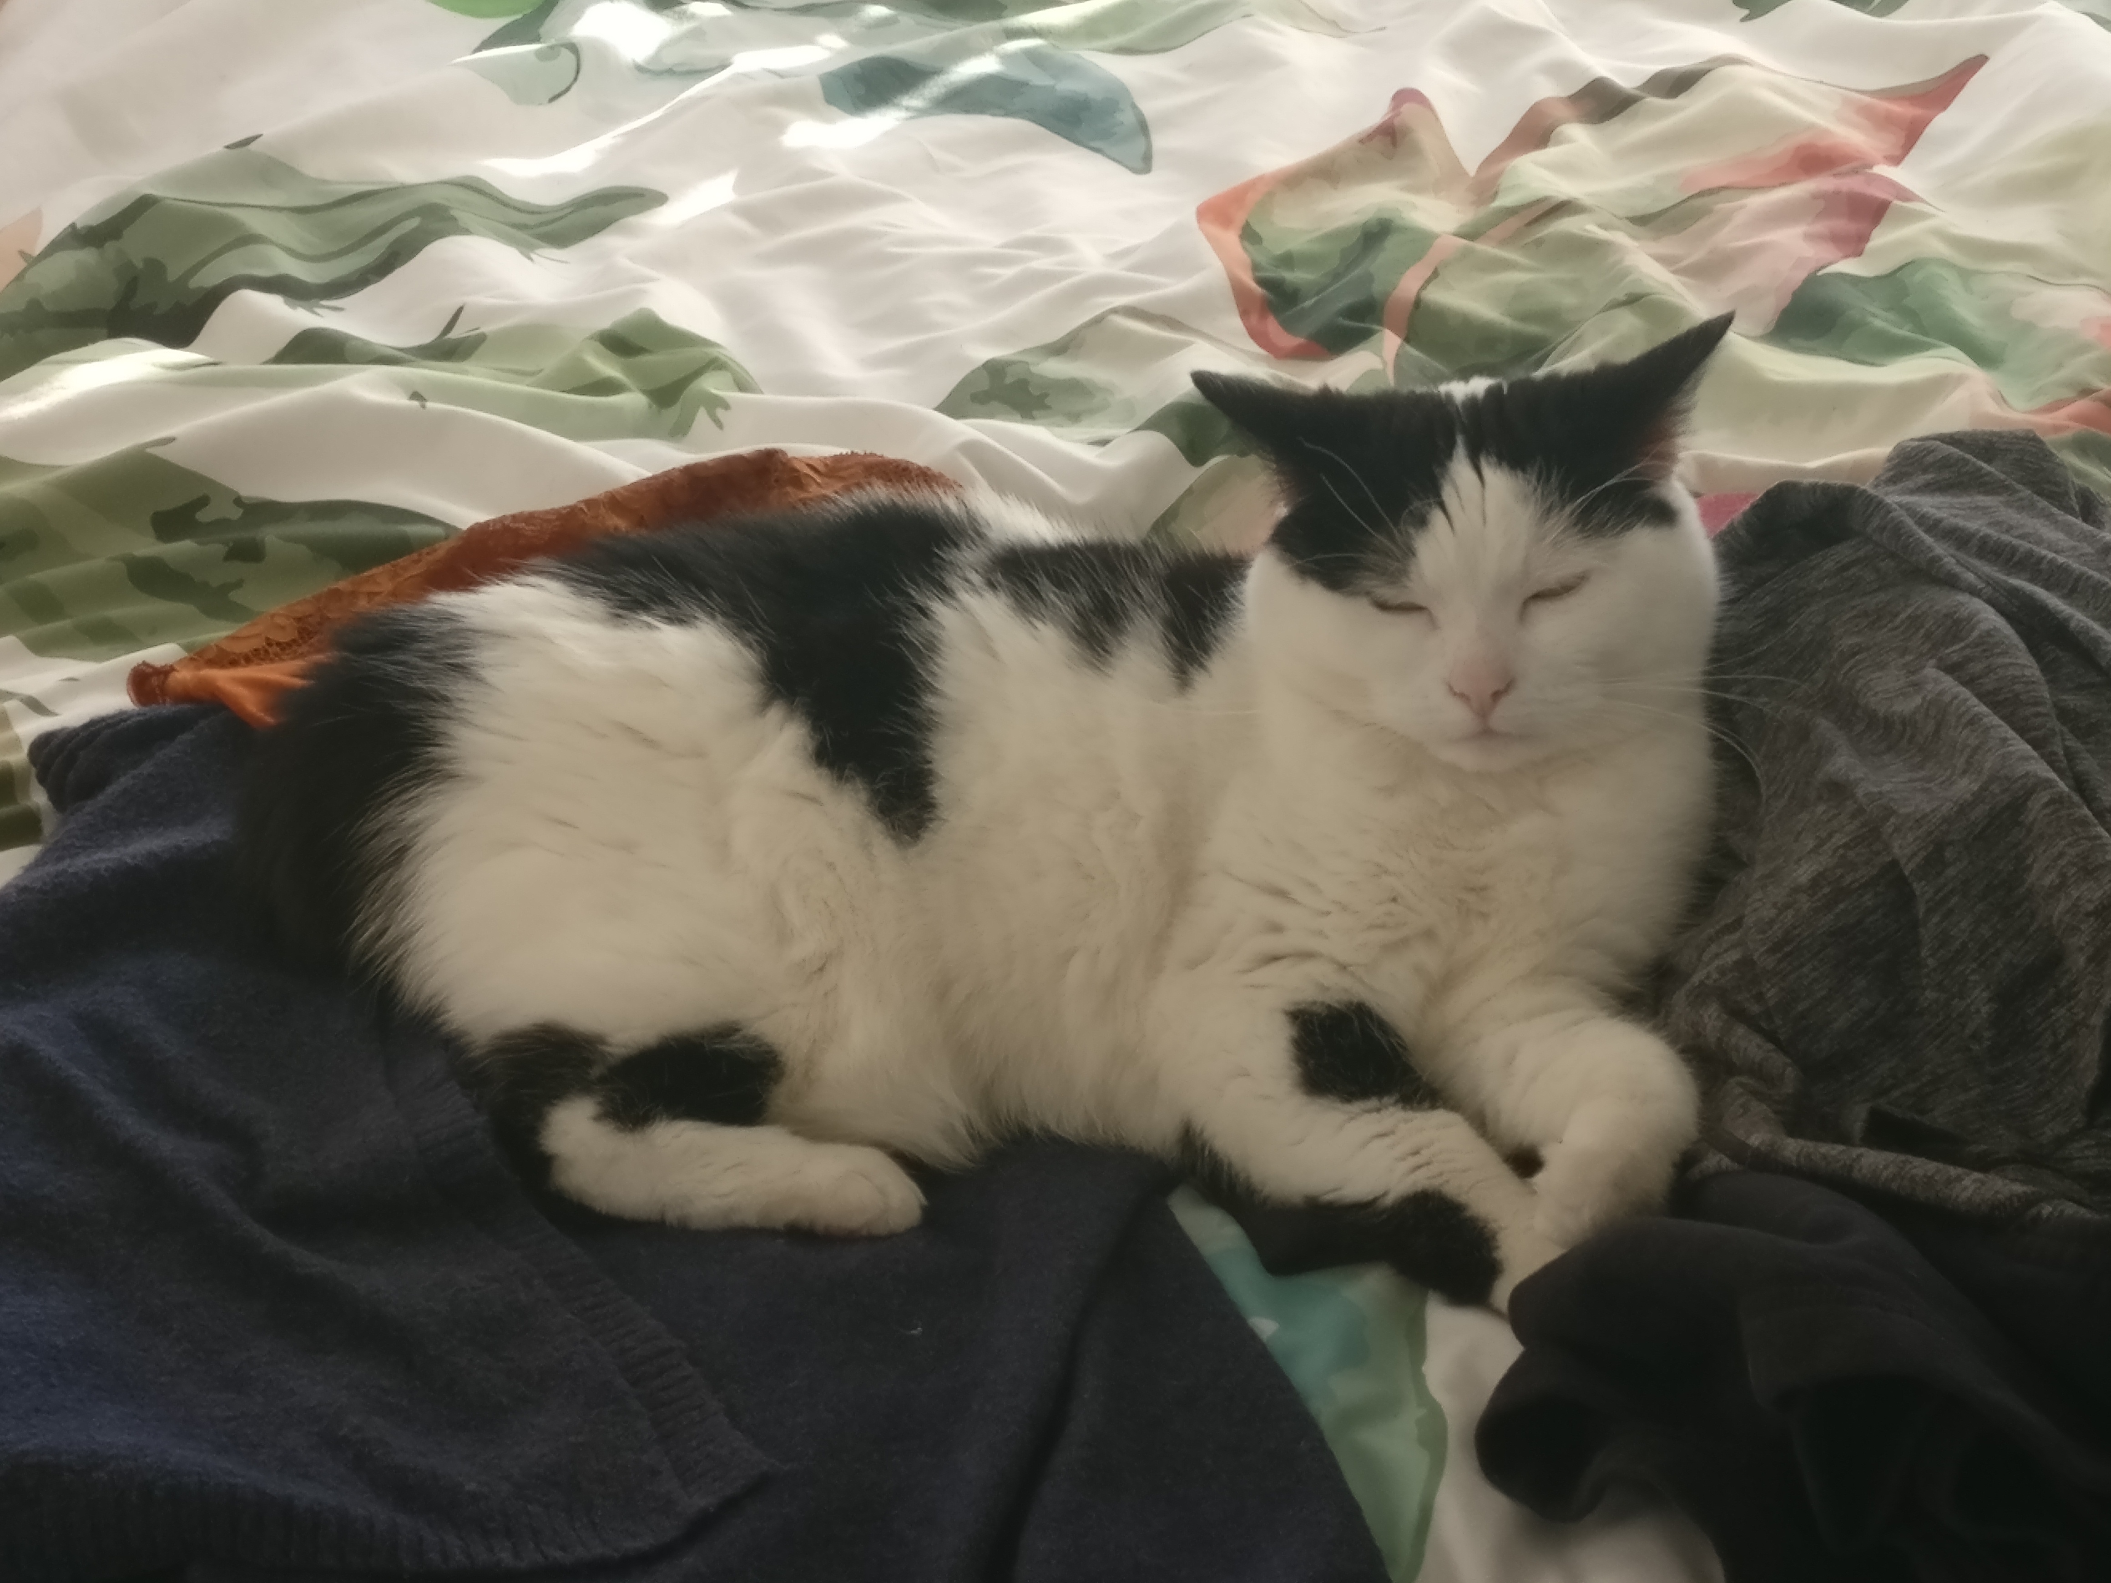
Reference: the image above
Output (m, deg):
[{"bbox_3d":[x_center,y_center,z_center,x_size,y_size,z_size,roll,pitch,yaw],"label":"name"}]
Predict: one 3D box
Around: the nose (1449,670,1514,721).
[{"bbox_3d":[0.123,-0.028,0.492,0.019,0.013,0.012,-5,14,15],"label":"nose"}]

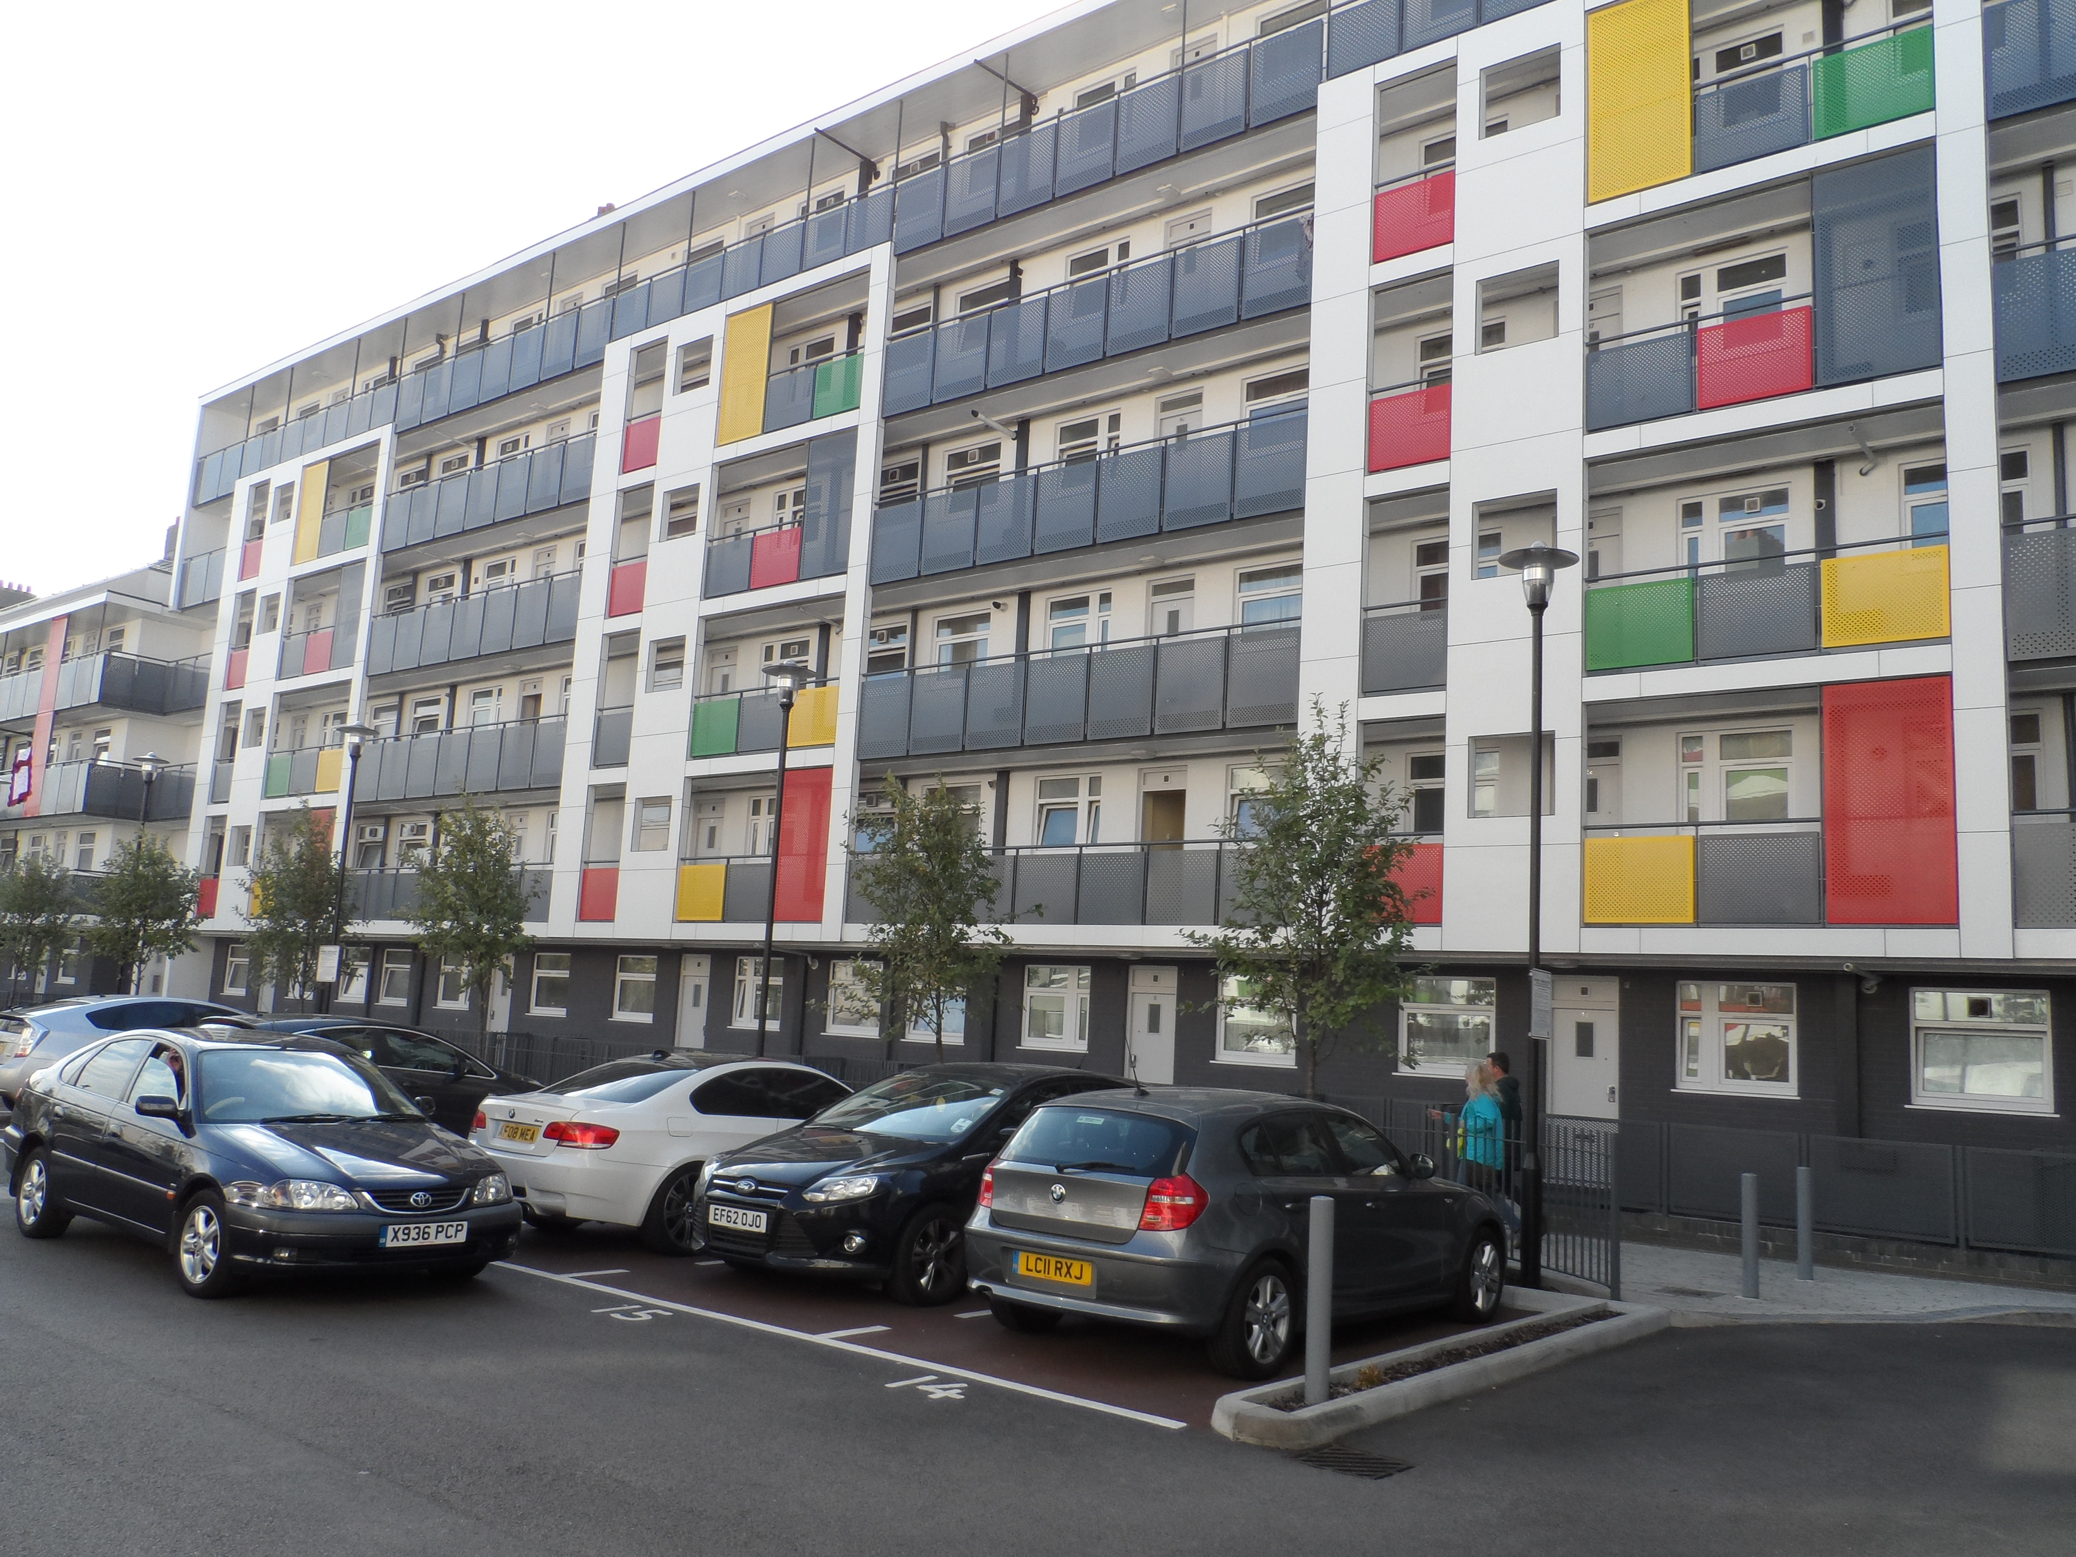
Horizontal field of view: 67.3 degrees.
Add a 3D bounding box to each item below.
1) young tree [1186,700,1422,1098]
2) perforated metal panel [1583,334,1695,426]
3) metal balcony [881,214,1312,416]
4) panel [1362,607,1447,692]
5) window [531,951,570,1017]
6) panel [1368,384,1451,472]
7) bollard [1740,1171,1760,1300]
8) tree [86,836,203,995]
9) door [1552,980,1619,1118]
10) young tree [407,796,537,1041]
[{"bbox_3d":[2.165,1.562,12.747,1.800,4.443,1.800,-4,-11,38],"label":"young tree"},{"bbox_3d":[7.034,-4.643,18.264,1.188,0.980,0.050,-4,-11,38],"label":"perforated metal panel"},{"bbox_3d":[0.604,-6.979,23.889,8.094,1.439,0.120,-4,-11,38],"label":"metal balcony"},{"bbox_3d":[4.492,-1.537,19.118,1.100,0.991,0.060,-4,-11,38],"label":"panel"},{"bbox_3d":[-9.773,4.154,31.508,1.222,1.213,0.120,-4,-11,38],"label":"window"},{"bbox_3d":[4.818,-4.493,20.148,1.125,0.979,0.060,-4,-11,38],"label":"panel"},{"bbox_3d":[5.328,3.413,11.656,0.117,0.911,0.117,-4,-11,38],"label":"bollard"},{"bbox_3d":[-15.204,2.931,26.430,1.850,3.976,1.850,-4,-11,38],"label":"tree"},{"bbox_3d":[6.495,3.582,18.539,0.855,2.401,0.100,-4,-11,38],"label":"door"},{"bbox_3d":[-7.439,2.299,20.317,1.650,4.227,1.650,-4,-11,38],"label":"young tree"}]

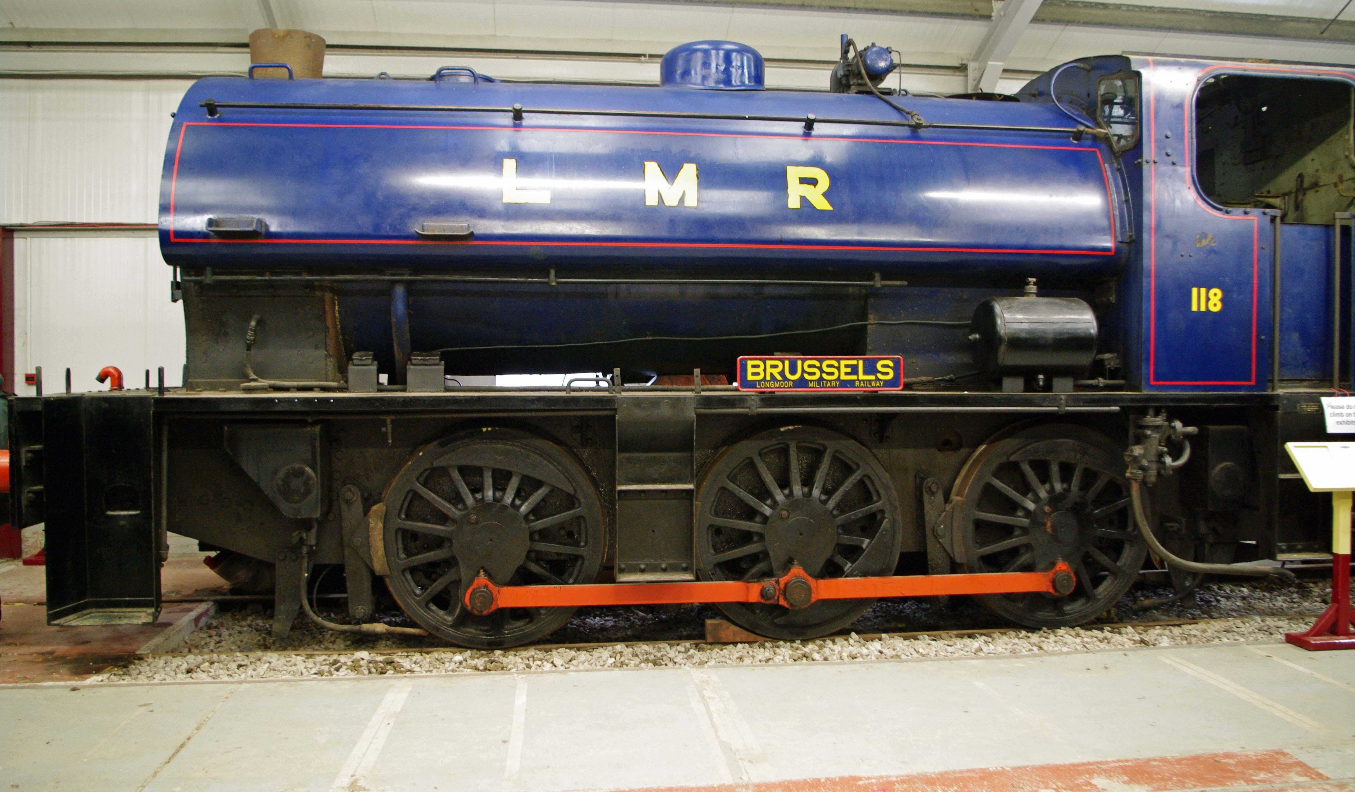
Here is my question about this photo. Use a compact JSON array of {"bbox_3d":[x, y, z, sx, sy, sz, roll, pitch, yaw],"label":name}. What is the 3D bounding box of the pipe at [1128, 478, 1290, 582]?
[{"bbox_3d":[3.168,0.802,6.010,0.940,0.580,0.170,0,1,-7],"label":"pipe"}]

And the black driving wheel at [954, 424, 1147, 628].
[{"bbox_3d":[2.273,0.781,6.143,1.260,1.260,0.160,0,1,-7],"label":"black driving wheel"}]

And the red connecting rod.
[{"bbox_3d":[0.585,1.086,5.779,3.550,0.220,0.100,0,1,-7],"label":"red connecting rod"}]

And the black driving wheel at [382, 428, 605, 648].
[{"bbox_3d":[-1.041,0.794,5.727,1.260,1.260,0.160,0,1,-7],"label":"black driving wheel"}]

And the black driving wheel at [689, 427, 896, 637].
[{"bbox_3d":[0.699,0.794,5.946,1.260,1.260,0.160,0,1,-7],"label":"black driving wheel"}]

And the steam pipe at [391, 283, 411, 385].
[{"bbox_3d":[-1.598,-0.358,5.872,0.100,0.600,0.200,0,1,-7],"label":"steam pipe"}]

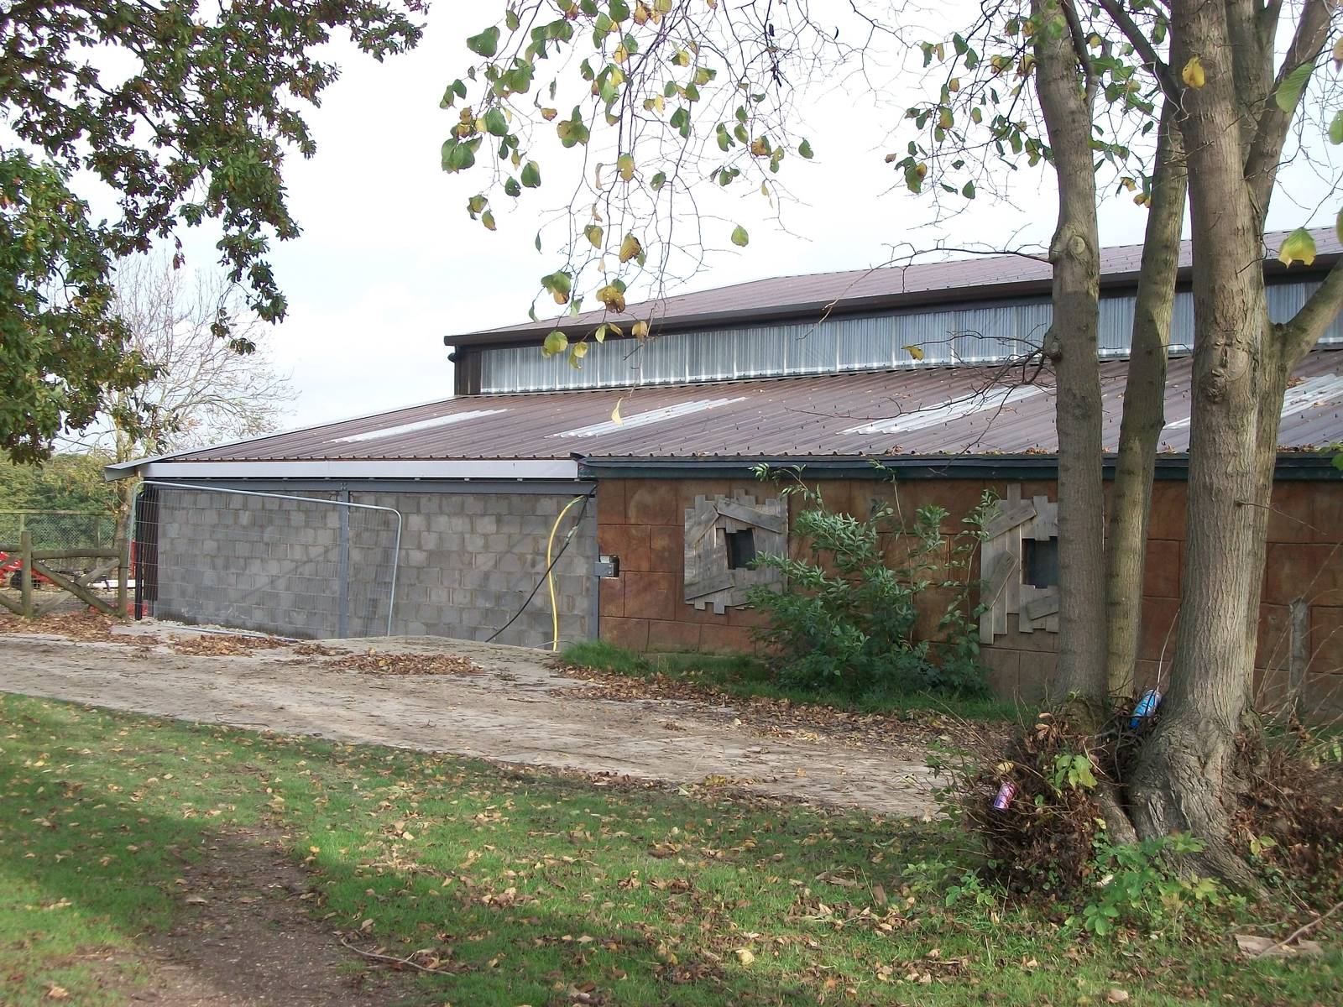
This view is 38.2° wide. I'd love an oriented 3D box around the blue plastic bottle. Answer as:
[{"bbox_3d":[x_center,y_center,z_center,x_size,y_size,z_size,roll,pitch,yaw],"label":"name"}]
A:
[{"bbox_3d":[2.080,0.896,8.500,0.067,0.205,0.067,35,-23,15],"label":"blue plastic bottle"}]

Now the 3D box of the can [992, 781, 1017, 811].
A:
[{"bbox_3d":[1.428,1.252,8.300,0.066,0.115,0.064,21,-17,7],"label":"can"}]

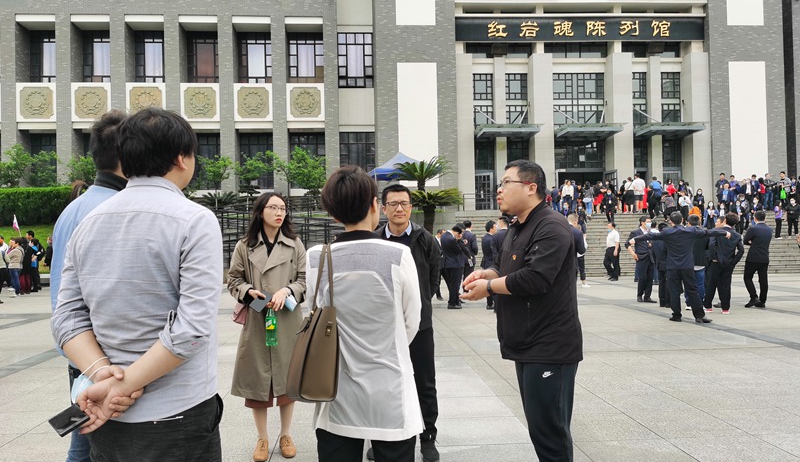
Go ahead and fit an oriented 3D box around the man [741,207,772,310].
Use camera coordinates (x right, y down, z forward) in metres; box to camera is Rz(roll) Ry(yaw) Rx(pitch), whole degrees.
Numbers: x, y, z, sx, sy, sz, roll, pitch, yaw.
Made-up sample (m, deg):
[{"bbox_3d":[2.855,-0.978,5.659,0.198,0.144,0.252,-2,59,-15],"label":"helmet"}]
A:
[{"bbox_3d":[6.623,0.526,11.592,0.500,1.760,0.400,-1,-1,0],"label":"man"}]

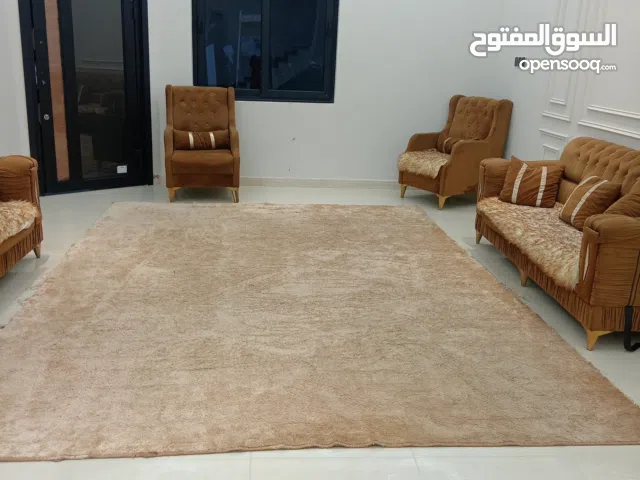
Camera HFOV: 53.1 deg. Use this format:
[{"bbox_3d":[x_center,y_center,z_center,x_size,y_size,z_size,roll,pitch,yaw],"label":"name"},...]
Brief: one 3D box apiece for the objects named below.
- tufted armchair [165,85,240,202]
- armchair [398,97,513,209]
[{"bbox_3d":[-1.175,-0.974,6.407,0.710,1.055,0.830,-1,17,-12],"label":"tufted armchair"},{"bbox_3d":[1.370,-0.922,6.612,0.830,1.055,0.710,-8,19,-32],"label":"armchair"}]

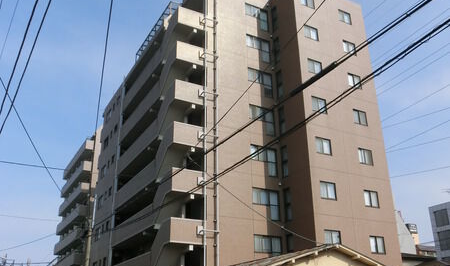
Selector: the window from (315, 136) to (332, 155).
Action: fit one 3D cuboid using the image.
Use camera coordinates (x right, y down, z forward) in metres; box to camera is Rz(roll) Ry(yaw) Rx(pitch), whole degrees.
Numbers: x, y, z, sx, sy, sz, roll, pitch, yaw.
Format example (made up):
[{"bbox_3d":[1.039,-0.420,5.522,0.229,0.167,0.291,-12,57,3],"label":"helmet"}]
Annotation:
[{"bbox_3d":[6.170,0.839,26.954,1.230,1.040,0.120,11,-25,-27],"label":"window"}]

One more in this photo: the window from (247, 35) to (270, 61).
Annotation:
[{"bbox_3d":[2.424,-5.952,30.930,1.980,1.880,0.120,11,-25,-27],"label":"window"}]

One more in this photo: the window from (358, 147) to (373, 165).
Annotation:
[{"bbox_3d":[9.251,1.606,28.487,1.177,1.060,0.140,11,-25,-26],"label":"window"}]

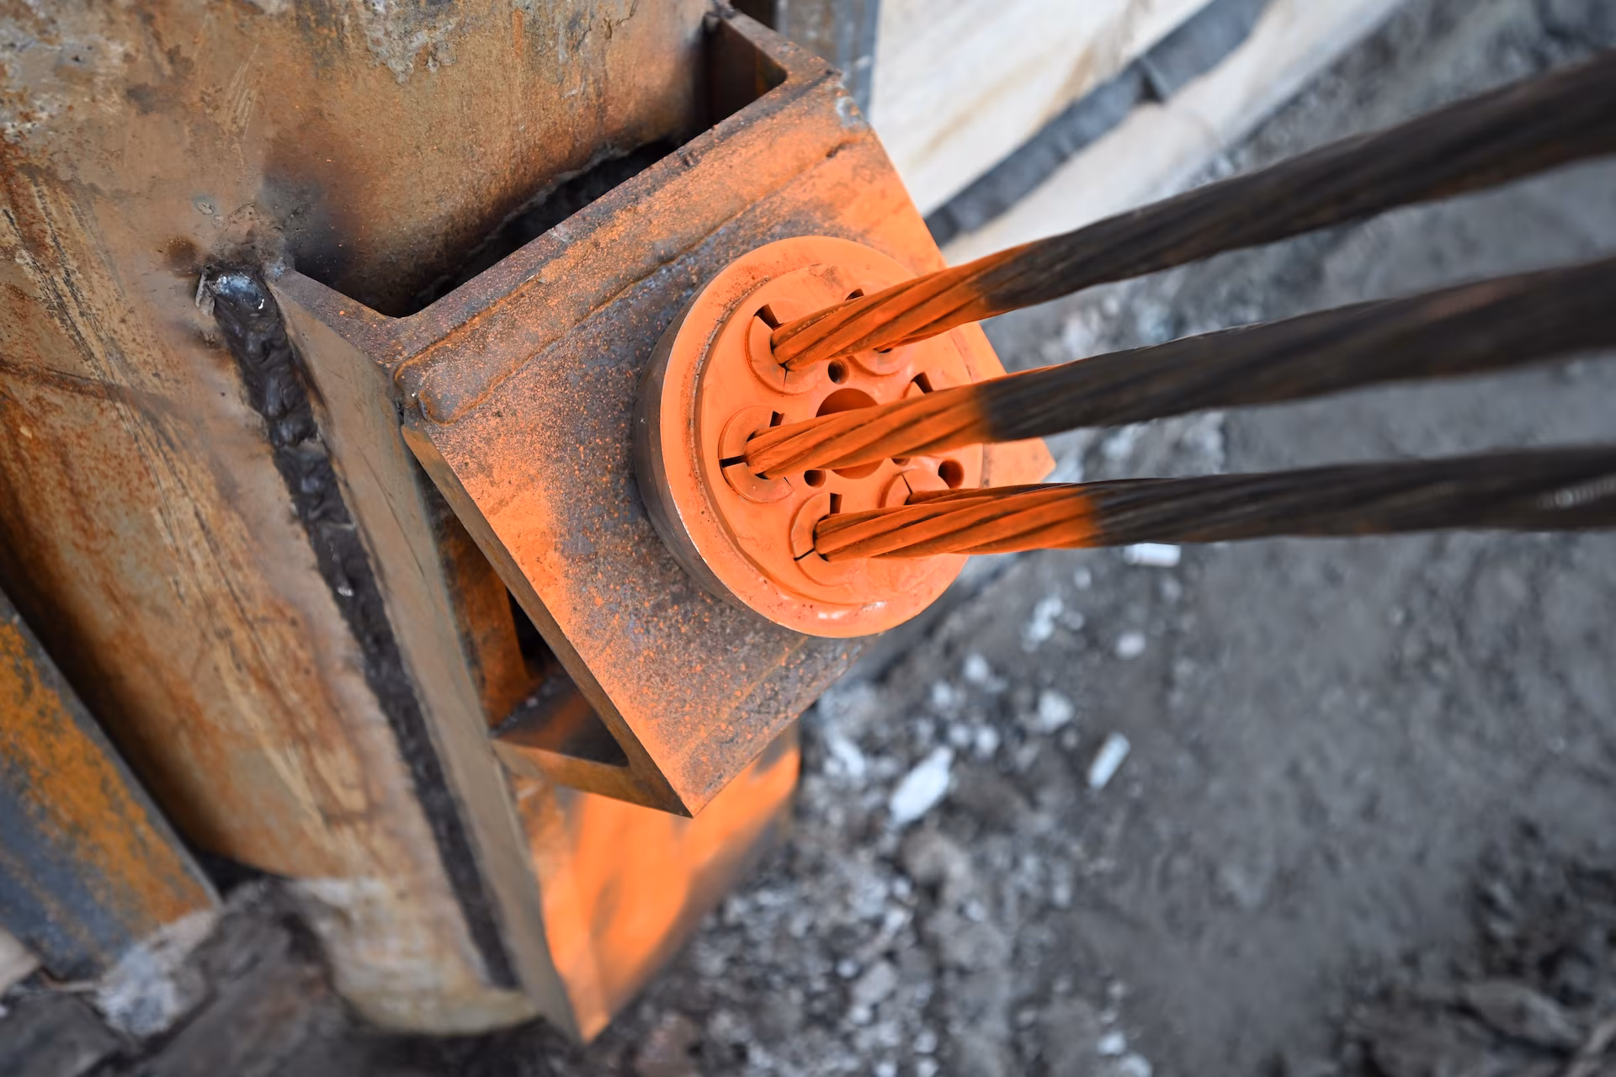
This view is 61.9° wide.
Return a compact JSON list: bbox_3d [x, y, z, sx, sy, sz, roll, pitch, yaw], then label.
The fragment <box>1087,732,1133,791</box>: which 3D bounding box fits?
[{"bbox_3d":[0.265,0.197,1.184,0.021,0.018,0.050,27,55,17],"label":"fragment"}]

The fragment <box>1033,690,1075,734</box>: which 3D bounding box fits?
[{"bbox_3d":[0.222,0.155,1.213,0.028,0.021,0.030,-37,62,-27],"label":"fragment"}]

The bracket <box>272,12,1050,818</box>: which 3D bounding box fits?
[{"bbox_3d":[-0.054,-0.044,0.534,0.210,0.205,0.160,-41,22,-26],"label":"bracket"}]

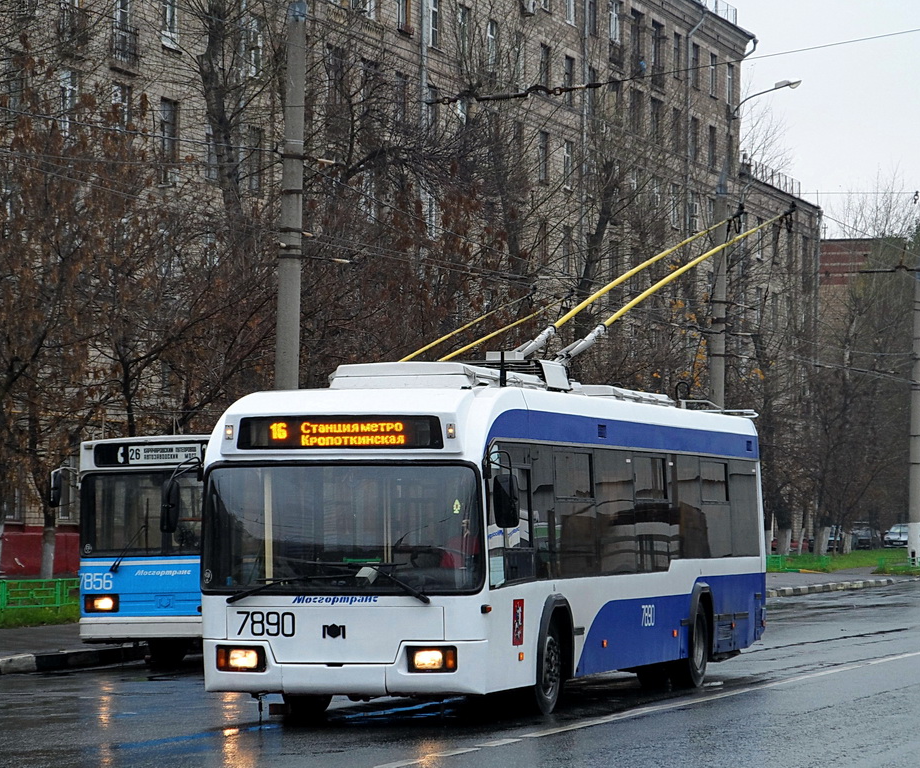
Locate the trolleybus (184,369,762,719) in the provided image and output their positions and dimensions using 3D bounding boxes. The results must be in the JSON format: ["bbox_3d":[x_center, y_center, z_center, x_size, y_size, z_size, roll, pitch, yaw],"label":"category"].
[{"bbox_3d":[0.622,1.436,34.389,2.500,3.150,11.500,-1,-2,16],"label":"trolleybus"}]

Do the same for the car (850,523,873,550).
[{"bbox_3d":[22.461,8.289,194.000,1.720,1.550,4.200,0,-2,16],"label":"car"}]

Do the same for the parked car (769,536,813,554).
[{"bbox_3d":[16.679,7.720,177.000,1.720,1.450,4.300,0,-2,16],"label":"parked car"}]

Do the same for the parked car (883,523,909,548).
[{"bbox_3d":[24.900,8.601,201.000,1.760,1.460,4.300,0,-2,16],"label":"parked car"}]

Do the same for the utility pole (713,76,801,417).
[{"bbox_3d":[7.000,-1.290,84.900,2.200,12.000,0.400,0,-2,16],"label":"utility pole"}]

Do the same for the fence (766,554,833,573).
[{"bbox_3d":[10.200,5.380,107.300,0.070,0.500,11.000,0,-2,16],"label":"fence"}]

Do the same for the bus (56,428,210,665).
[{"bbox_3d":[-1.970,2.180,49.200,2.500,3.000,11.800,-1,-3,16],"label":"bus"}]

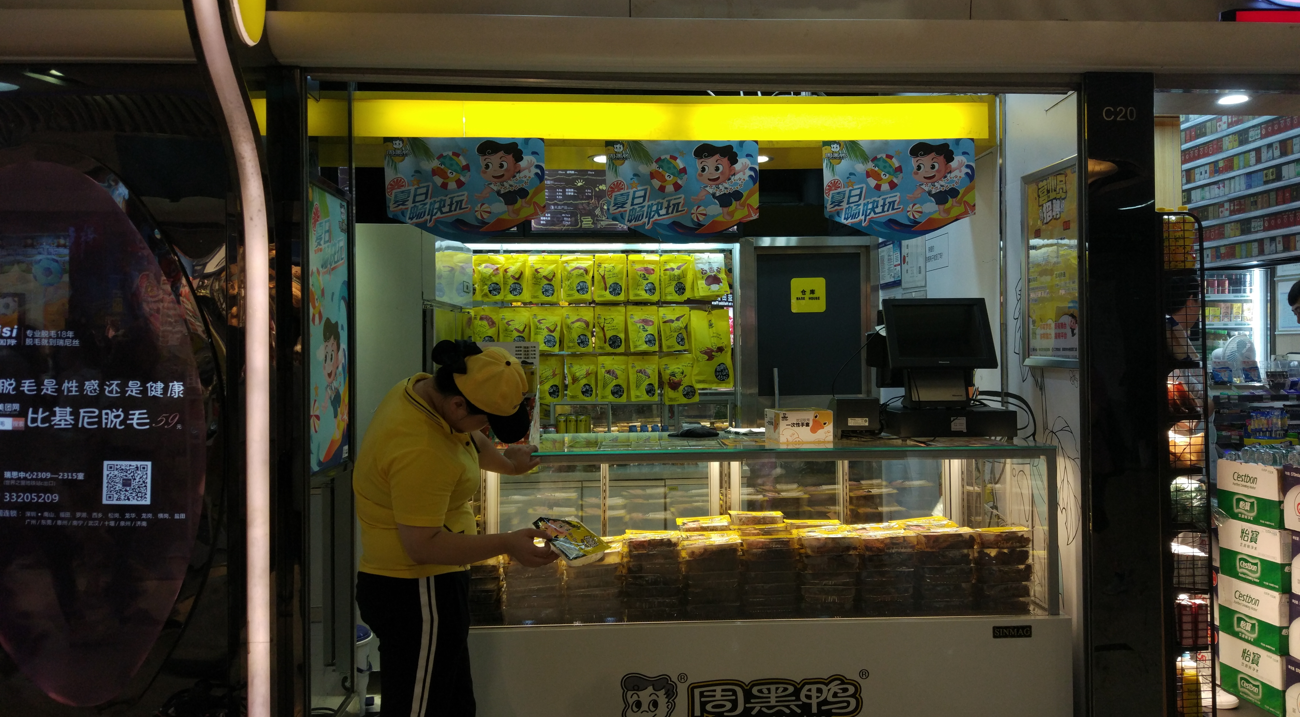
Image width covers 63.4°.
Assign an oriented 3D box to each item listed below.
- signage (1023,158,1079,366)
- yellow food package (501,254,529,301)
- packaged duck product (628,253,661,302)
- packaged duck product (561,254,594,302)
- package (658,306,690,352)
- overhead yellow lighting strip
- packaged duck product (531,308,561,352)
[{"bbox_3d":[1.435,-0.336,3.773,0.035,0.720,0.520,-1,0,-3],"label":"signage"},{"bbox_3d":[-0.657,-0.388,5.062,0.141,0.225,0.045,0,-1,-3],"label":"yellow food package"},{"bbox_3d":[-0.029,-0.390,5.098,0.151,0.230,0.045,0,-1,-3],"label":"packaged duck product"},{"bbox_3d":[-0.372,-0.414,5.388,0.169,0.238,0.040,-1,0,-3],"label":"packaged duck product"},{"bbox_3d":[0.122,-0.141,5.107,0.150,0.227,0.045,0,-1,-3],"label":"package"},{"bbox_3d":[-0.051,-0.971,4.286,2.870,0.185,0.160,-1,0,-3],"label":"overhead yellow lighting strip"},{"bbox_3d":[-0.532,-0.145,5.378,0.158,0.230,0.040,-1,0,-3],"label":"packaged duck product"}]

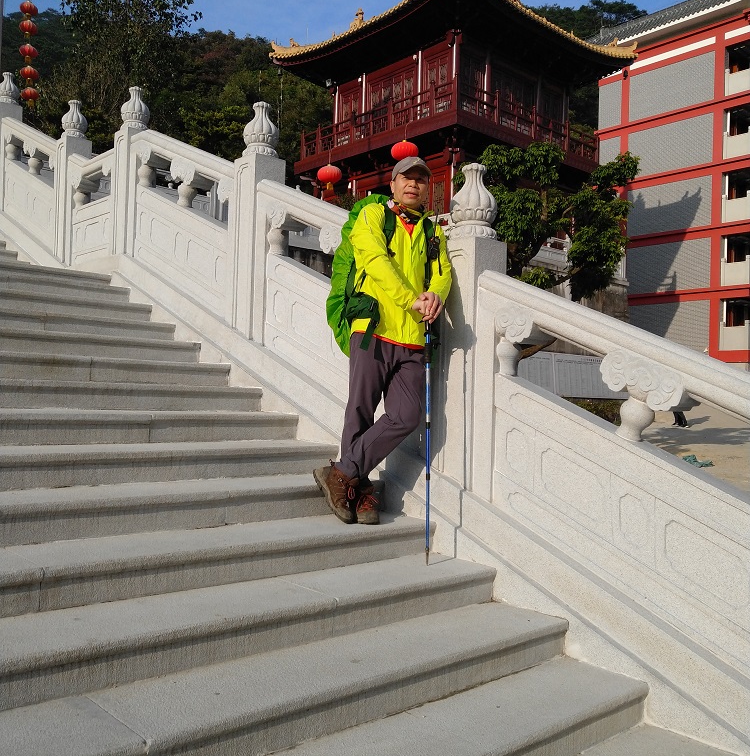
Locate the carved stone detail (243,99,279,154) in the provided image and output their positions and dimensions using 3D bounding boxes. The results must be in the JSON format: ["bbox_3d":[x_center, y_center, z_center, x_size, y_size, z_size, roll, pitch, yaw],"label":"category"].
[{"bbox_3d":[-0.744,-1.631,5.110,0.235,0.365,0.235,2,-1,0],"label":"carved stone detail"}]

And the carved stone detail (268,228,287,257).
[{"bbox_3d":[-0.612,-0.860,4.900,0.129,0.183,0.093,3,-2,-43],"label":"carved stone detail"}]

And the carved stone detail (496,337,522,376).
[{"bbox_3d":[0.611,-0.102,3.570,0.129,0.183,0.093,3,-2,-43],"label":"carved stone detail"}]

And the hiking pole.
[{"bbox_3d":[0.233,0.260,3.375,0.034,1.090,0.034,0,-1,0],"label":"hiking pole"}]

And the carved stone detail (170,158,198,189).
[{"bbox_3d":[-1.329,-1.503,5.726,0.170,0.250,0.360,3,-2,-43],"label":"carved stone detail"}]

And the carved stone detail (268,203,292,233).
[{"bbox_3d":[-0.575,-0.984,4.847,0.098,0.165,0.180,3,-2,-43],"label":"carved stone detail"}]

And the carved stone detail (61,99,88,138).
[{"bbox_3d":[-2.812,-2.410,7.313,0.231,0.378,0.231,3,-2,-43],"label":"carved stone detail"}]

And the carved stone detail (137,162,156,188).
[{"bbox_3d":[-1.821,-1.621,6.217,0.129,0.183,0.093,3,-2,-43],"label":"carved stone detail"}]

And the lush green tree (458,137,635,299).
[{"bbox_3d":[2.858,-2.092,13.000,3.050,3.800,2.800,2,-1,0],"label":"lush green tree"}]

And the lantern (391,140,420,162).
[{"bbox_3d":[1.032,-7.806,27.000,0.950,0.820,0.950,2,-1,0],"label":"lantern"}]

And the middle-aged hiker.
[{"bbox_3d":[0.055,-0.165,3.550,0.570,1.680,0.580,2,-2,-30],"label":"middle-aged hiker"}]

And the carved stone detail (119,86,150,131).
[{"bbox_3d":[-1.971,-2.222,6.420,0.235,0.360,0.235,3,-2,-43],"label":"carved stone detail"}]

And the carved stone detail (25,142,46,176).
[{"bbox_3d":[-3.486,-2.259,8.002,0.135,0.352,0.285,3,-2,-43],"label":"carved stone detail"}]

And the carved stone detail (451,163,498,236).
[{"bbox_3d":[0.473,-0.843,3.764,0.231,0.378,0.231,2,-2,0],"label":"carved stone detail"}]

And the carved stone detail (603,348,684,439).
[{"bbox_3d":[1.093,0.074,3.086,0.180,0.360,0.355,3,-2,-43],"label":"carved stone detail"}]

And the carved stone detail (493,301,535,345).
[{"bbox_3d":[0.686,-0.234,3.532,0.170,0.190,0.215,3,-2,-43],"label":"carved stone detail"}]

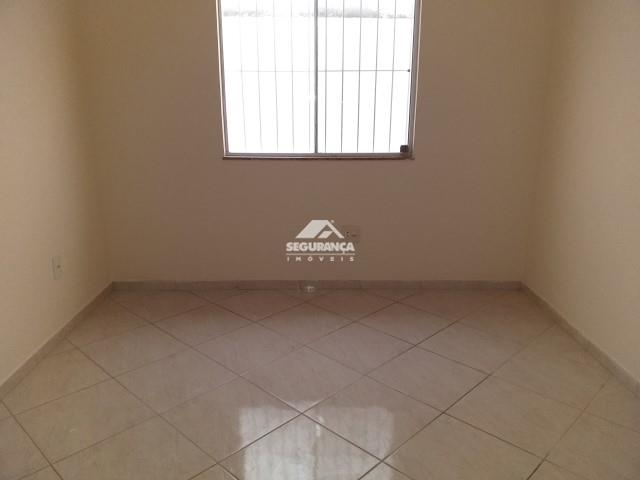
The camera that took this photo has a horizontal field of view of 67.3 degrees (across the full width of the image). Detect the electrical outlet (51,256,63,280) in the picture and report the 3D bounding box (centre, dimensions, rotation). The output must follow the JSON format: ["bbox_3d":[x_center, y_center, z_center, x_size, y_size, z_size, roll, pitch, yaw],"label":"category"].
[{"bbox_3d":[-1.472,0.157,2.690,0.012,0.120,0.080,0,17,-1],"label":"electrical outlet"}]

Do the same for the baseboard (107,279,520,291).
[{"bbox_3d":[-0.013,0.331,3.458,2.951,0.067,0.015,0,17,-1],"label":"baseboard"}]

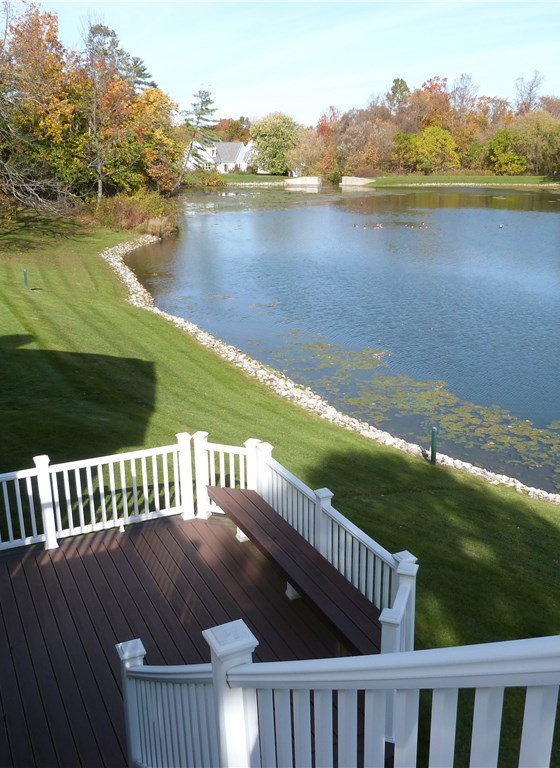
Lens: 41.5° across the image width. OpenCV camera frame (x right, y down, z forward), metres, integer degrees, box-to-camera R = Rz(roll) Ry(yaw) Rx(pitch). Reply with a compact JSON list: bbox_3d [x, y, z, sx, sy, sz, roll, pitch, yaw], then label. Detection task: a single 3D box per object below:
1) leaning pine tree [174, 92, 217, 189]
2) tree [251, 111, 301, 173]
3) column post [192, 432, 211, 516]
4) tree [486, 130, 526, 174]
[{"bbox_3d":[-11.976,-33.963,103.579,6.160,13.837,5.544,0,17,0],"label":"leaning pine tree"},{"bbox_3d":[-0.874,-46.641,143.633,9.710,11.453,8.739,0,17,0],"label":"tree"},{"bbox_3d":[-0.894,1.055,8.516,0.145,1.050,0.145,6,18,18],"label":"column post"},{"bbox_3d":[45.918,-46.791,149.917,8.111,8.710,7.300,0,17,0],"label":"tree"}]

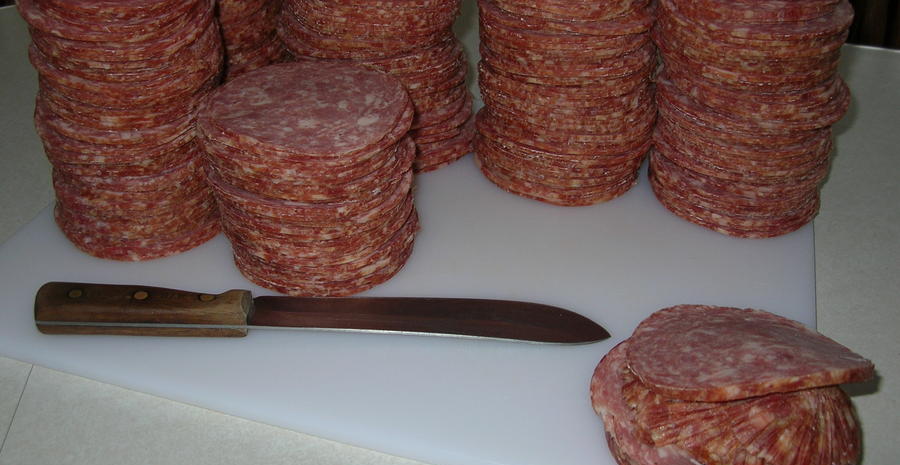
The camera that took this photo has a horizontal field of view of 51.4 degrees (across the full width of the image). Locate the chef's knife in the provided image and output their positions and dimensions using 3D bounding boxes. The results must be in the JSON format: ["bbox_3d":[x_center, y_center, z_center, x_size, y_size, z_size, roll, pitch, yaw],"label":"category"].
[{"bbox_3d":[-0.073,0.046,0.536,0.326,0.020,0.037,2,34,2],"label":"chef's knife"}]

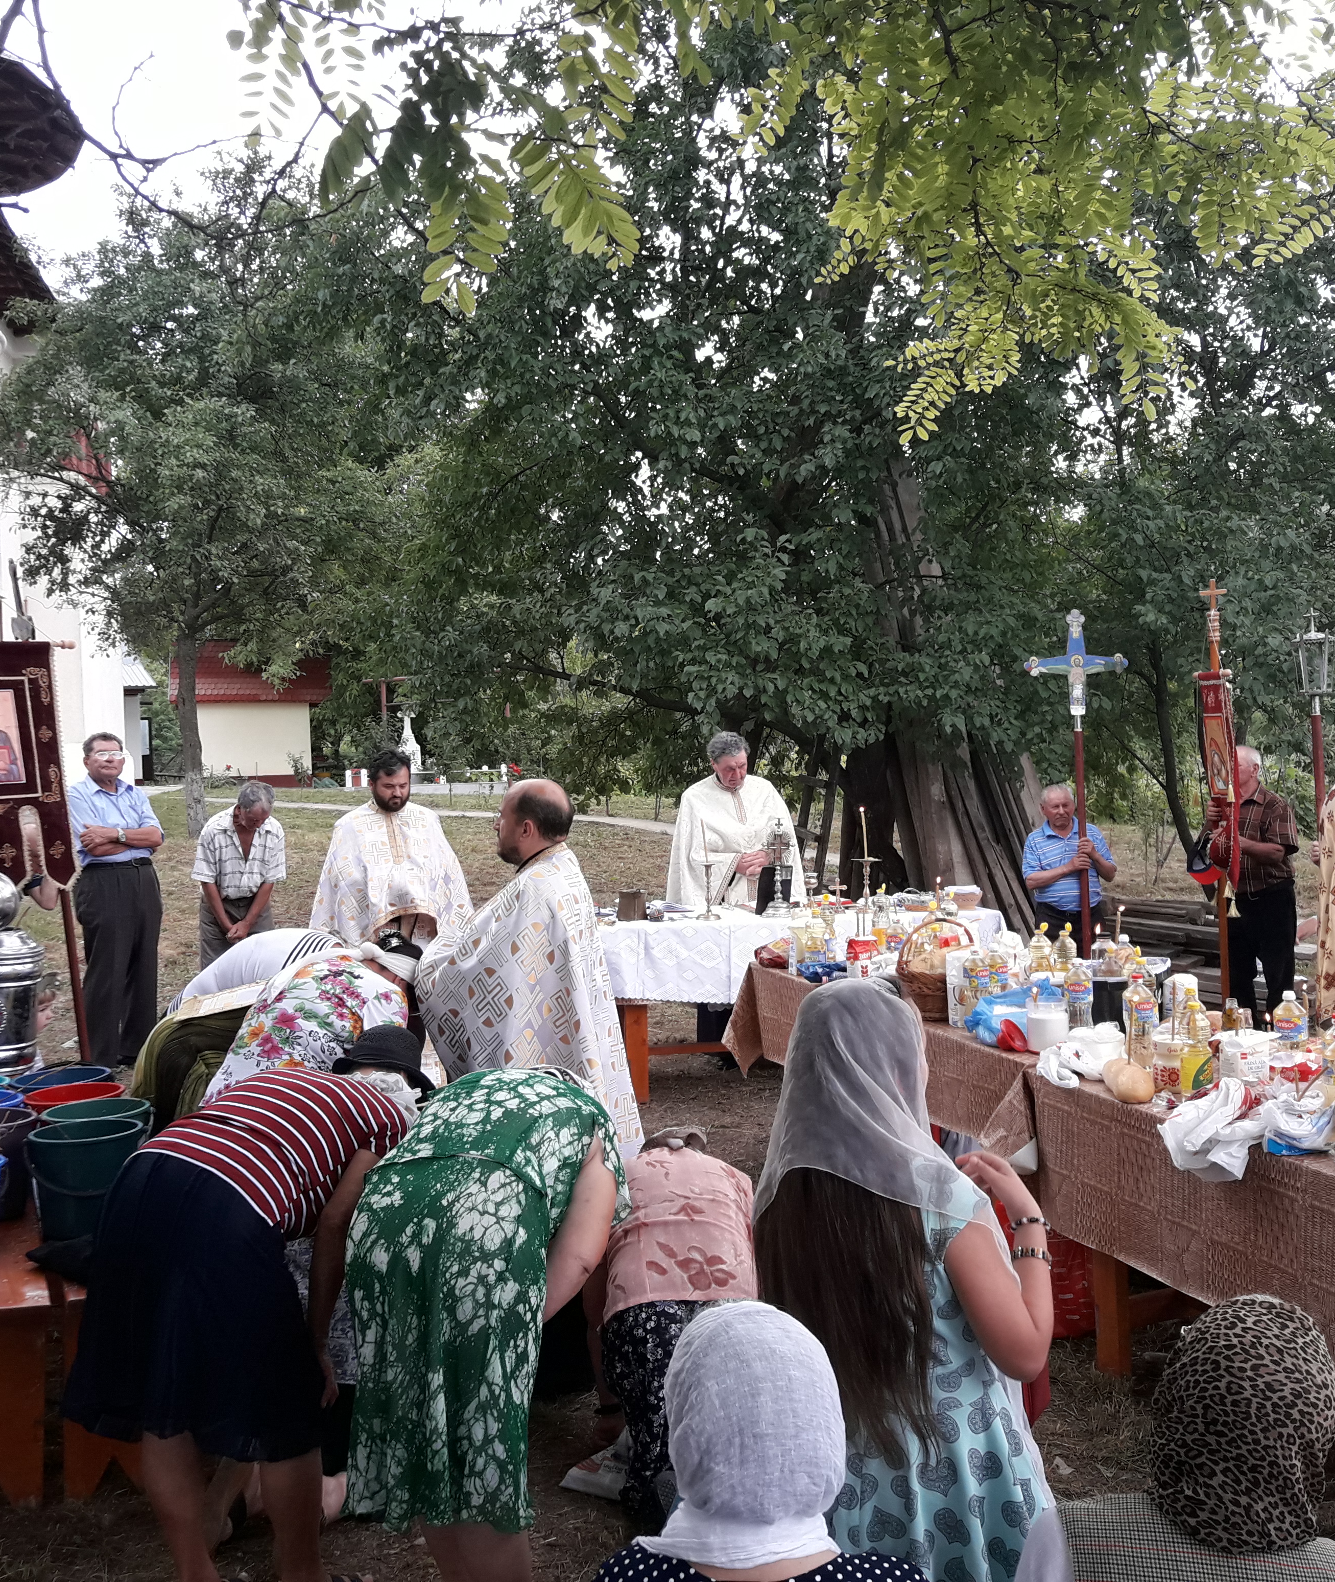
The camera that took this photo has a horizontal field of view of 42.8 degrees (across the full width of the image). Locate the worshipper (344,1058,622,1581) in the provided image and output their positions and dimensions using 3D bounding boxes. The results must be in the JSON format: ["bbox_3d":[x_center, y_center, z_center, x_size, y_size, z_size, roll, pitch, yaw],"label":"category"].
[{"bbox_3d":[-0.300,1.068,3.300,0.470,1.070,0.770,0,2,18],"label":"worshipper"}]

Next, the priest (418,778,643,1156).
[{"bbox_3d":[-0.360,0.800,4.580,0.600,1.650,0.660,0,1,13],"label":"priest"}]

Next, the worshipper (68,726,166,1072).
[{"bbox_3d":[-2.915,0.560,9.050,0.530,1.750,0.360,-1,2,-25],"label":"worshipper"}]

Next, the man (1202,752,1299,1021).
[{"bbox_3d":[2.686,0.613,7.800,0.400,1.680,0.470,-1,1,-30],"label":"man"}]

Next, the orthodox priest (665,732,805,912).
[{"bbox_3d":[0.341,0.566,8.980,0.740,1.730,0.480,0,2,-9],"label":"orthodox priest"}]

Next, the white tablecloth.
[{"bbox_3d":[0.590,0.790,8.570,2.000,0.390,0.900,-1,2,-10],"label":"white tablecloth"}]

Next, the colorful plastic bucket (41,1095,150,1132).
[{"bbox_3d":[-1.515,0.940,4.520,0.295,0.240,0.295,-1,1,-24],"label":"colorful plastic bucket"}]

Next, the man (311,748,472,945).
[{"bbox_3d":[-1.189,0.653,7.350,0.700,1.700,0.500,-1,2,-14],"label":"man"}]

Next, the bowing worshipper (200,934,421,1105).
[{"bbox_3d":[-1.009,0.980,4.870,0.820,1.150,0.500,-1,2,-37],"label":"bowing worshipper"}]

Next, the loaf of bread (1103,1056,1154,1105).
[{"bbox_3d":[1.218,0.774,4.530,0.105,0.080,0.240,0,2,-3],"label":"loaf of bread"}]

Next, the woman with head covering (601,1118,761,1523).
[{"bbox_3d":[0.030,1.230,4.165,0.460,0.720,0.900,0,2,2],"label":"woman with head covering"}]

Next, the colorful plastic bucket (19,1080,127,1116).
[{"bbox_3d":[-1.712,1.005,4.930,0.275,0.255,0.275,-1,2,0],"label":"colorful plastic bucket"}]

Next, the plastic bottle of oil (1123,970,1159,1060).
[{"bbox_3d":[1.248,0.621,4.500,0.083,0.275,0.083,0,2,12],"label":"plastic bottle of oil"}]

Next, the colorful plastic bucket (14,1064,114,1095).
[{"bbox_3d":[-1.805,0.980,5.080,0.275,0.255,0.275,-1,2,0],"label":"colorful plastic bucket"}]

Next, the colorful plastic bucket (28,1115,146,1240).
[{"bbox_3d":[-1.488,0.999,4.370,0.290,0.265,0.285,-1,2,-19],"label":"colorful plastic bucket"}]

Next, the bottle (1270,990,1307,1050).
[{"bbox_3d":[1.606,0.654,4.380,0.081,0.275,0.081,0,2,18],"label":"bottle"}]

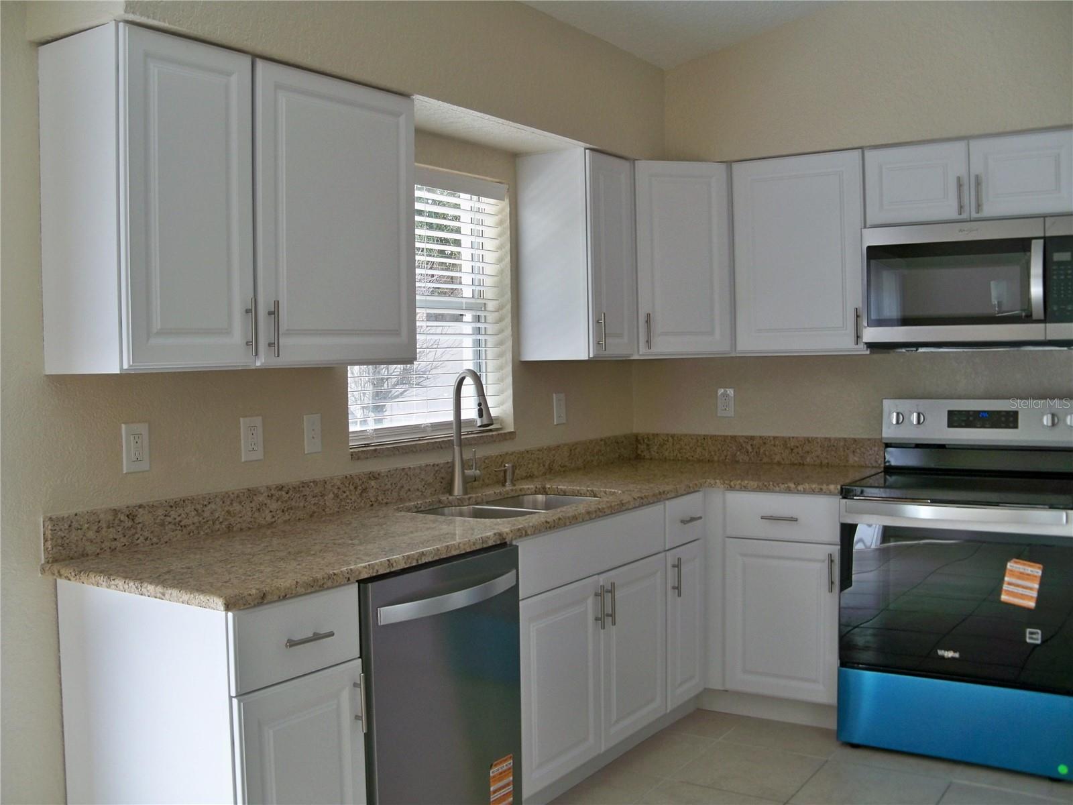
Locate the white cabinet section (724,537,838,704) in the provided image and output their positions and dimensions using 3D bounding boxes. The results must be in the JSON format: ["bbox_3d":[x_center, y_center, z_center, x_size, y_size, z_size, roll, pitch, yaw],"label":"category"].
[{"bbox_3d":[1.007,0.758,4.045,0.425,0.572,0.530,1,3,34],"label":"white cabinet section"}]

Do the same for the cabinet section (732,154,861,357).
[{"bbox_3d":[1.062,-0.564,4.198,0.520,0.750,0.320,1,3,34],"label":"cabinet section"}]

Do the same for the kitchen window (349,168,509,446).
[{"bbox_3d":[-0.384,-0.335,3.719,0.100,0.930,0.870,1,3,34],"label":"kitchen window"}]

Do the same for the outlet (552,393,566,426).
[{"bbox_3d":[0.098,0.026,4.322,0.010,0.122,0.078,1,3,34],"label":"outlet"}]

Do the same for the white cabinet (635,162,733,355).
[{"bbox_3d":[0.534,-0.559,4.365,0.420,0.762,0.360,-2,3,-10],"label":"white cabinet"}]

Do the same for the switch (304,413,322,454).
[{"bbox_3d":[-0.660,0.094,3.221,0.010,0.116,0.071,1,3,34],"label":"switch"}]

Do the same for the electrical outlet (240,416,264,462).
[{"bbox_3d":[-0.791,0.102,3.030,0.010,0.122,0.078,1,3,34],"label":"electrical outlet"}]

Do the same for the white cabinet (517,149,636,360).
[{"bbox_3d":[0.155,-0.540,4.119,0.325,0.762,0.325,1,3,34],"label":"white cabinet"}]

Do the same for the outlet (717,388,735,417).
[{"bbox_3d":[0.801,0.001,4.592,0.078,0.122,0.010,1,3,34],"label":"outlet"}]

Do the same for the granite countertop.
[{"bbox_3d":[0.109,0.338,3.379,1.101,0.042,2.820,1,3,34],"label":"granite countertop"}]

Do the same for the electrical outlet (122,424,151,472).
[{"bbox_3d":[-1.002,0.114,2.723,0.010,0.122,0.078,1,3,34],"label":"electrical outlet"}]

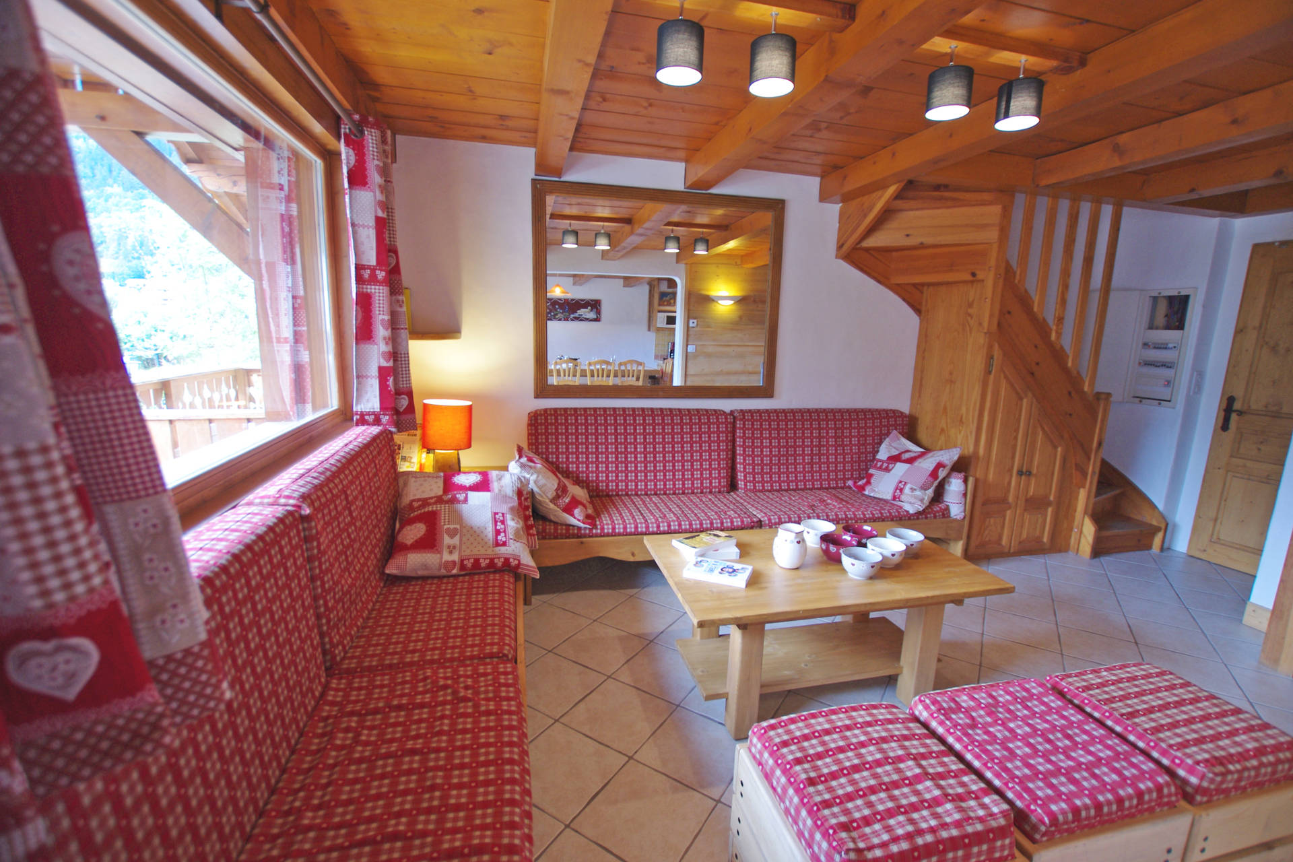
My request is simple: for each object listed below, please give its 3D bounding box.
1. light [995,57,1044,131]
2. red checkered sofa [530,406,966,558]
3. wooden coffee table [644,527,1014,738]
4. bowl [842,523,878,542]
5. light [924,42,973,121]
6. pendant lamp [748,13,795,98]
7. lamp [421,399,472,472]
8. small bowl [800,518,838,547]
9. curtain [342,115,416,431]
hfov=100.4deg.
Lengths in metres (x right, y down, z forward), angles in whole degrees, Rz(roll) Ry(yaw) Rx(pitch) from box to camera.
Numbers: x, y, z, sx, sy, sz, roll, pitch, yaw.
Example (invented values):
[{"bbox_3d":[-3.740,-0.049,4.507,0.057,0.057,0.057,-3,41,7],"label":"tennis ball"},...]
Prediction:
[{"bbox_3d":[1.306,-1.185,1.881,0.135,0.203,0.135,-1,10,-13],"label":"light"},{"bbox_3d":[0.655,0.346,3.363,2.736,0.902,0.769,-1,10,-13],"label":"red checkered sofa"},{"bbox_3d":[0.699,0.759,2.288,1.282,0.442,0.769,-1,10,-13],"label":"wooden coffee table"},{"bbox_3d":[0.950,0.479,2.401,0.150,0.083,0.150,1,9,0],"label":"bowl"},{"bbox_3d":[1.026,-1.184,1.818,0.135,0.205,0.135,-1,10,-13],"label":"light"},{"bbox_3d":[0.393,-1.182,1.675,0.135,0.208,0.135,-1,10,-13],"label":"pendant lamp"},{"bbox_3d":[-1.117,0.055,3.015,0.262,0.456,0.262,-1,10,-13],"label":"lamp"},{"bbox_3d":[0.775,0.471,2.429,0.152,0.083,0.152,1,9,0],"label":"small bowl"},{"bbox_3d":[-1.261,-0.692,2.534,0.228,1.377,0.333,-1,10,-13],"label":"curtain"}]

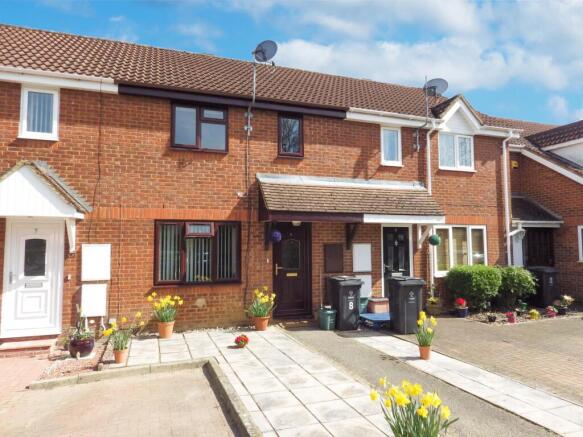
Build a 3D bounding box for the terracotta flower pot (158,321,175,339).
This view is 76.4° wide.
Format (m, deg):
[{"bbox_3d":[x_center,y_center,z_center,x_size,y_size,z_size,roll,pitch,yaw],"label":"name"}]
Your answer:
[{"bbox_3d":[-2.287,2.036,6.793,0.297,0.275,0.297,1,-4,-17],"label":"terracotta flower pot"}]

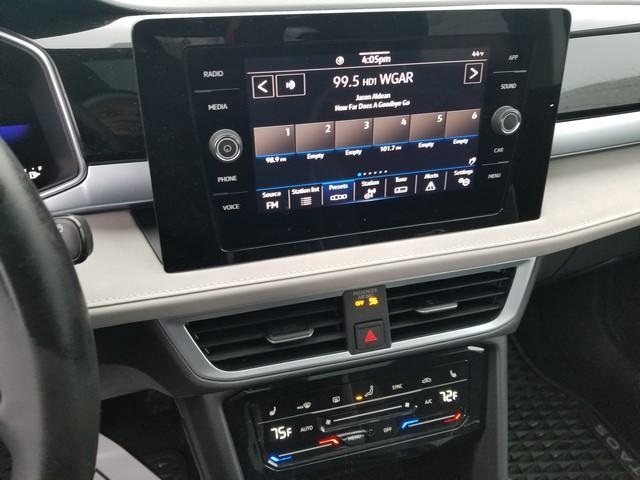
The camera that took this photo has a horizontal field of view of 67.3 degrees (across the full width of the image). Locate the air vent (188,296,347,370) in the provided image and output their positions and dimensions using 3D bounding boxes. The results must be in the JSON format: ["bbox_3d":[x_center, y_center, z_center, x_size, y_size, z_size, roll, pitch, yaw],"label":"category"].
[{"bbox_3d":[-0.042,0.076,0.407,0.131,0.052,0.030,-7,15,-13],"label":"air vent"}]

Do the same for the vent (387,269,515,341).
[{"bbox_3d":[0.118,0.055,0.444,0.131,0.052,0.030,-7,15,-13],"label":"vent"}]

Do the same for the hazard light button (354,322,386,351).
[{"bbox_3d":[0.043,0.079,0.414,0.026,0.025,0.010,-7,14,-13],"label":"hazard light button"}]

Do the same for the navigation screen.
[{"bbox_3d":[0.037,-0.079,0.347,0.174,0.104,0.010,-7,23,-13],"label":"navigation screen"}]

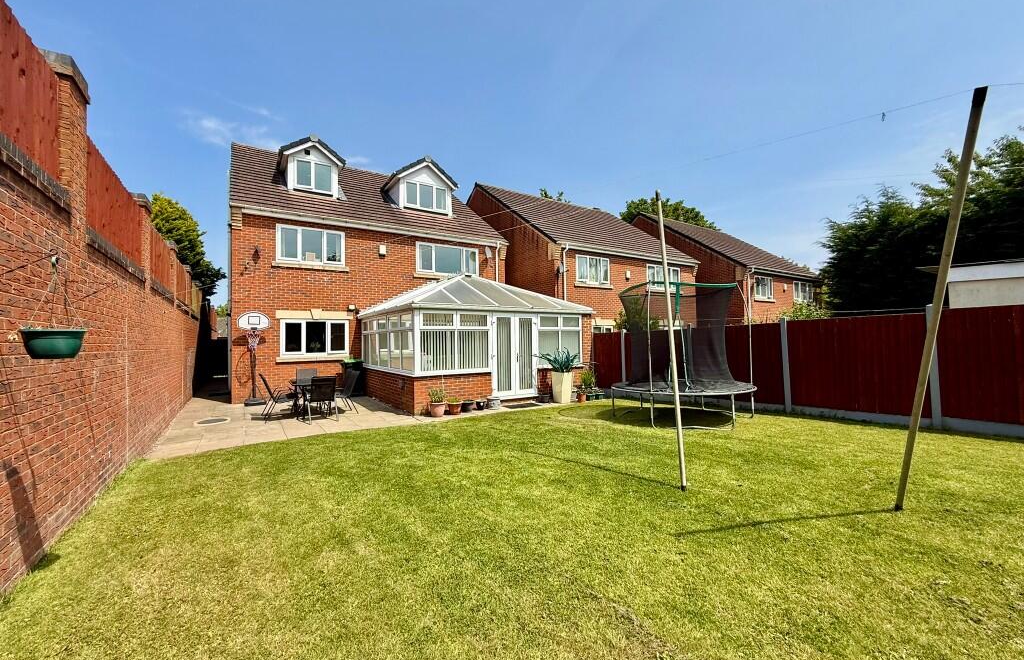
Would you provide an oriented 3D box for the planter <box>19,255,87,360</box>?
[{"bbox_3d":[-2.459,-0.123,2.227,0.250,0.565,0.250,0,-2,-34],"label":"planter"}]

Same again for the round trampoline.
[{"bbox_3d":[3.116,0.405,7.726,2.480,2.420,2.480,-1,-2,1],"label":"round trampoline"}]

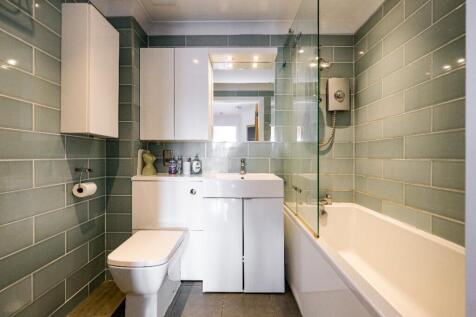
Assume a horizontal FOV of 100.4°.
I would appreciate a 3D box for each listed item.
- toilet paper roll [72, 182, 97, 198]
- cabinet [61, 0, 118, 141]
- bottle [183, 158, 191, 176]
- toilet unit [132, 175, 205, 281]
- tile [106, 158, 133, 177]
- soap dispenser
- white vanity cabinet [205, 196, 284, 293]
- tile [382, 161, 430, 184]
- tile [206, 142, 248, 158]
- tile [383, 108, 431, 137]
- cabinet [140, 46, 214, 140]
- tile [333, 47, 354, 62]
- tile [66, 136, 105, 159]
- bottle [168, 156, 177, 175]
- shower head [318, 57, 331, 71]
[{"bbox_3d":[-1.028,0.210,1.345,0.100,0.100,0.100,0,0,0],"label":"toilet paper roll"},{"bbox_3d":[-1.011,-0.563,1.385,0.171,0.808,0.312,0,0,0],"label":"cabinet"},{"bbox_3d":[-0.440,0.074,1.719,0.065,0.151,0.050,0,0,0],"label":"bottle"},{"bbox_3d":[-0.563,0.570,1.735,0.583,0.836,0.290,0,0,0],"label":"toilet unit"},{"bbox_3d":[-0.972,0.077,1.632,0.213,0.150,0.010,0,0,0],"label":"tile"},{"bbox_3d":[-0.363,0.055,1.745,0.090,0.187,0.062,0,0,0],"label":"soap dispenser"},{"bbox_3d":[0.047,0.641,1.681,0.604,0.709,0.421,0,0,0],"label":"white vanity cabinet"},{"bbox_3d":[1.107,0.085,1.313,0.010,0.150,0.400,0,0,0],"label":"tile"},{"bbox_3d":[-0.097,-0.069,1.903,0.400,0.150,0.010,0,0,0],"label":"tile"},{"bbox_3d":[1.107,-0.220,1.320,0.010,0.150,0.390,0,0,0],"label":"tile"},{"bbox_3d":[-0.538,-0.541,1.775,0.577,0.781,0.195,0,0,0],"label":"cabinet"},{"bbox_3d":[1.006,-0.981,1.882,0.190,0.150,0.010,0,0,0],"label":"tile"},{"bbox_3d":[-1.100,-0.070,1.452,0.010,0.150,0.372,0,0,0],"label":"tile"},{"bbox_3d":[-0.585,0.063,1.780,0.073,0.163,0.055,0,0,0],"label":"bottle"},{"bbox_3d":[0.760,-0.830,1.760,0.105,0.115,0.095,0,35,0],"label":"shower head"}]

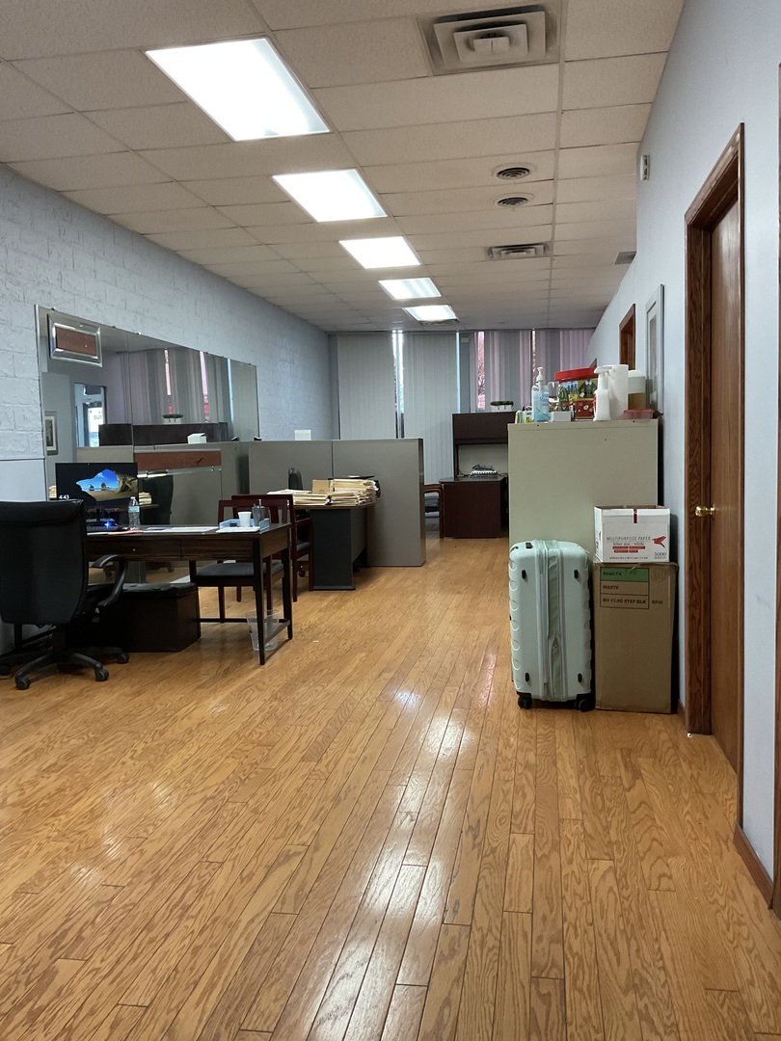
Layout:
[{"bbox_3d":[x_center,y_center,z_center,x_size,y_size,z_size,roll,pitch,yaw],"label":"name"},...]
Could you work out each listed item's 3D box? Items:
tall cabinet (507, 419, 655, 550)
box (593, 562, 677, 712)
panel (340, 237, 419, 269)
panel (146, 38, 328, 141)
[{"bbox_3d":[1.010,0.149,4.623,0.730,1.324,0.450,-1,5,10],"label":"tall cabinet"},{"bbox_3d":[1.116,0.509,4.075,0.350,0.670,0.400,-1,5,10],"label":"box"},{"bbox_3d":[-0.067,-2.449,8.012,0.575,0.050,1.180,-1,5,10],"label":"panel"},{"bbox_3d":[-0.711,-2.170,4.409,0.590,0.060,1.190,-1,5,10],"label":"panel"}]

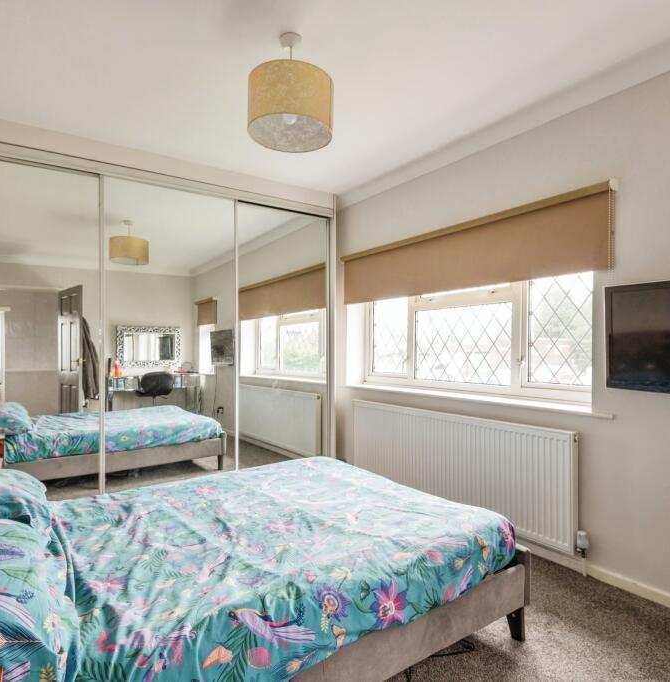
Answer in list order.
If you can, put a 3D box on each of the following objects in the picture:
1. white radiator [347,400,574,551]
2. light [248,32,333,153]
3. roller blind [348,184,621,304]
[{"bbox_3d":[0.678,0.763,2.979,0.067,0.600,1.800,0,-1,-34],"label":"white radiator"},{"bbox_3d":[-0.184,-1.059,1.893,0.350,0.406,0.350,-1,-1,0],"label":"light"},{"bbox_3d":[0.684,-0.527,3.028,0.065,0.410,2.170,0,-1,-34],"label":"roller blind"}]

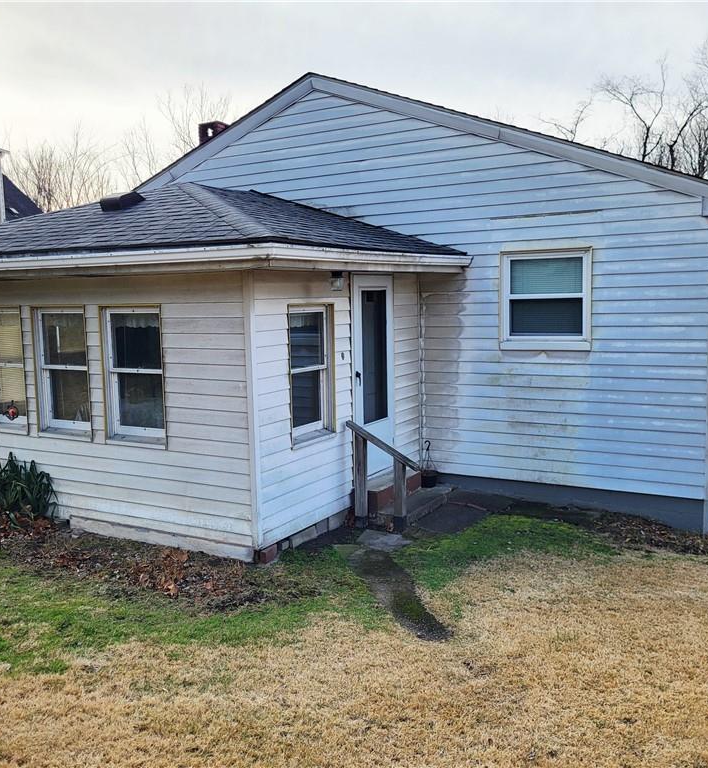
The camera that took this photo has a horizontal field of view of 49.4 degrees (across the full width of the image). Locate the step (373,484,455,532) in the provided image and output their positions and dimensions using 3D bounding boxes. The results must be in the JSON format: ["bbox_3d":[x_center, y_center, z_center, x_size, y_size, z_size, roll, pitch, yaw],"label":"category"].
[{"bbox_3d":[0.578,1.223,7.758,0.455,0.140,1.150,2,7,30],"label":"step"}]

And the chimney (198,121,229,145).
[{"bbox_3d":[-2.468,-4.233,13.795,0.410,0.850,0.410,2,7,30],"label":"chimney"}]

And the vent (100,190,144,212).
[{"bbox_3d":[-2.374,-1.894,7.959,0.320,0.130,0.390,2,27,30],"label":"vent"}]

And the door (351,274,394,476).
[{"bbox_3d":[0.209,-0.071,7.865,0.060,2.040,0.880,2,7,30],"label":"door"}]

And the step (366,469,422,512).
[{"bbox_3d":[0.336,1.064,7.817,0.310,0.200,0.945,2,7,30],"label":"step"}]

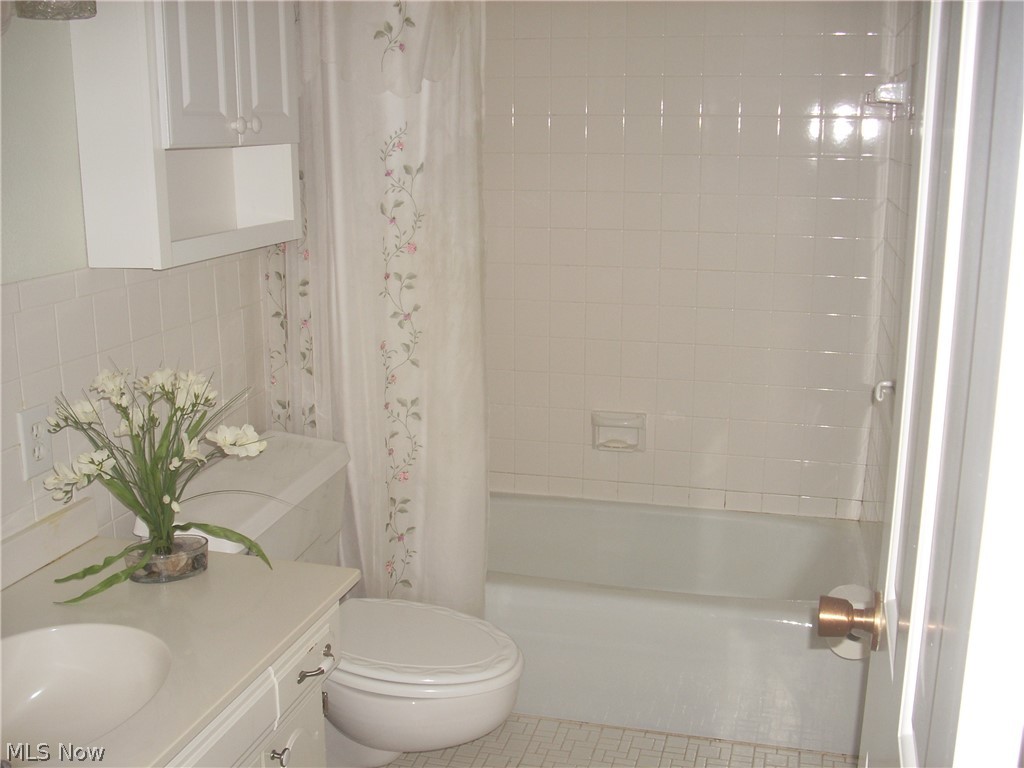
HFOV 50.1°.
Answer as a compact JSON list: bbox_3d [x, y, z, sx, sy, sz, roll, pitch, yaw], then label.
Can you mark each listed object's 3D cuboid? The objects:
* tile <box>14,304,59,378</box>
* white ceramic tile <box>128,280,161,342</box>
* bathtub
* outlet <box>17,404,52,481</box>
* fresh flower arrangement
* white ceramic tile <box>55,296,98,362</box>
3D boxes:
[{"bbox_3d":[-0.813,-0.075,1.871,0.008,0.108,0.108,3,13,14],"label":"tile"},{"bbox_3d":[-0.732,-0.146,2.181,0.008,0.108,0.108,3,13,14],"label":"white ceramic tile"},{"bbox_3d":[0.224,0.618,3.115,1.490,0.355,0.735,3,13,14],"label":"bathtub"},{"bbox_3d":[-0.816,0.099,1.874,0.008,0.117,0.072,3,13,14],"label":"outlet"},{"bbox_3d":[-0.595,0.154,1.827,0.345,0.342,0.270,3,13,14],"label":"fresh flower arrangement"},{"bbox_3d":[-0.786,-0.099,1.975,0.008,0.108,0.108,3,13,14],"label":"white ceramic tile"}]

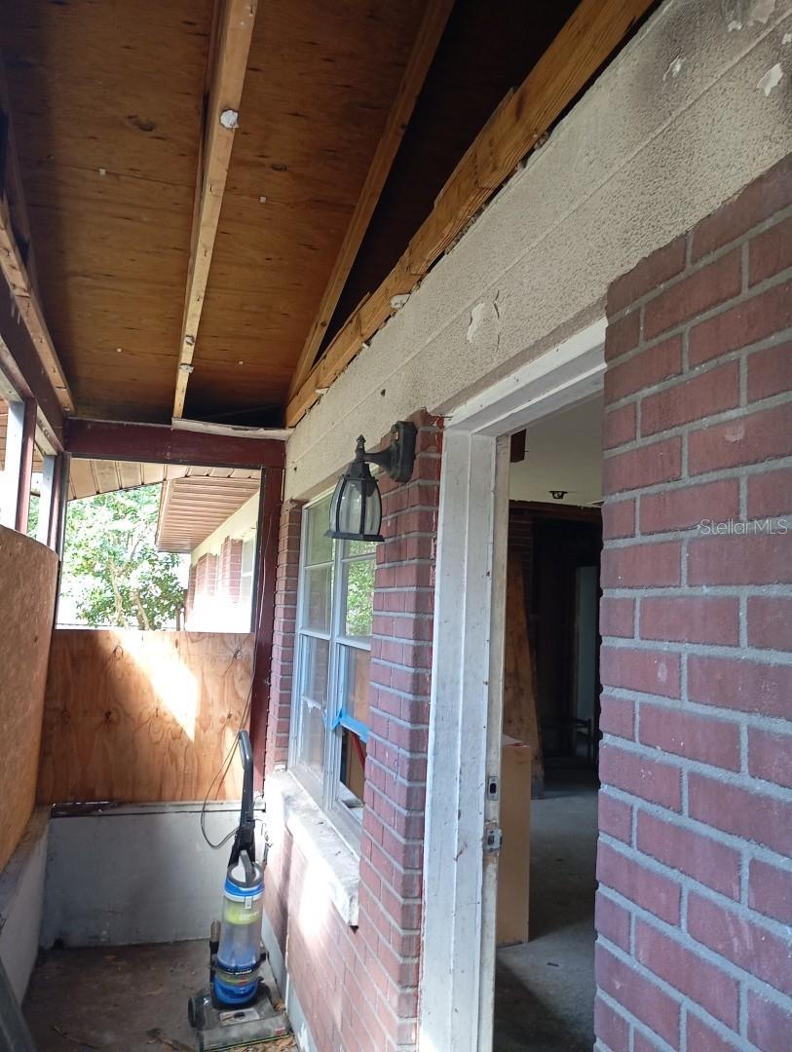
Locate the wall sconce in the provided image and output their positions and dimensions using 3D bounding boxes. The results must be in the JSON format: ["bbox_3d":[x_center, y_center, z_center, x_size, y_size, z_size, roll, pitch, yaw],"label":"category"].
[{"bbox_3d":[-0.069,-0.119,2.159,0.211,0.314,0.147,4,-6,-16],"label":"wall sconce"}]

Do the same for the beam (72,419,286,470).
[{"bbox_3d":[-1.103,-0.403,4.314,1.075,0.182,0.044,4,-6,-13],"label":"beam"}]

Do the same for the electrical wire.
[{"bbox_3d":[-0.729,0.604,4.024,0.306,1.668,0.490,4,-6,-16],"label":"electrical wire"}]

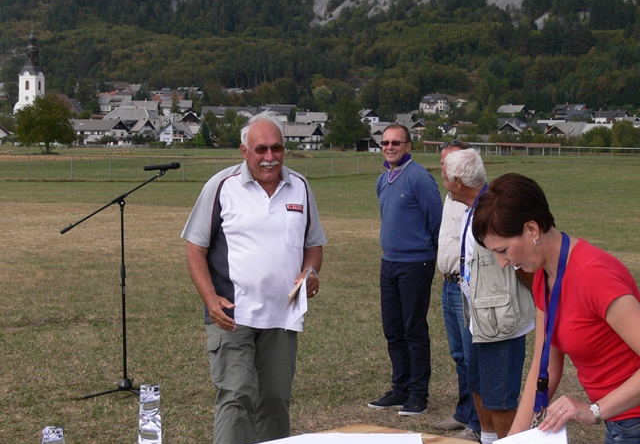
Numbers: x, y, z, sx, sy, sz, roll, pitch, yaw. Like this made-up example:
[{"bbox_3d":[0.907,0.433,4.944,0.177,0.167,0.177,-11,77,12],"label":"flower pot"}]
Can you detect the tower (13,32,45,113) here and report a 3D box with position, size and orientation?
[{"bbox_3d":[-104.557,-51.008,490.000,7.400,36.800,7.400,1,4,19],"label":"tower"}]

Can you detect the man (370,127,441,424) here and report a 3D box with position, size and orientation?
[{"bbox_3d":[0.545,0.280,8.601,0.530,1.790,0.380,3,4,40],"label":"man"}]

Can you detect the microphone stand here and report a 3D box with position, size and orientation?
[{"bbox_3d":[-1.338,0.395,8.939,0.760,1.520,0.580,0,3,0],"label":"microphone stand"}]

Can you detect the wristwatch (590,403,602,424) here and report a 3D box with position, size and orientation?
[{"bbox_3d":[0.697,0.482,3.403,0.028,0.056,0.048,-21,-40,-1],"label":"wristwatch"}]

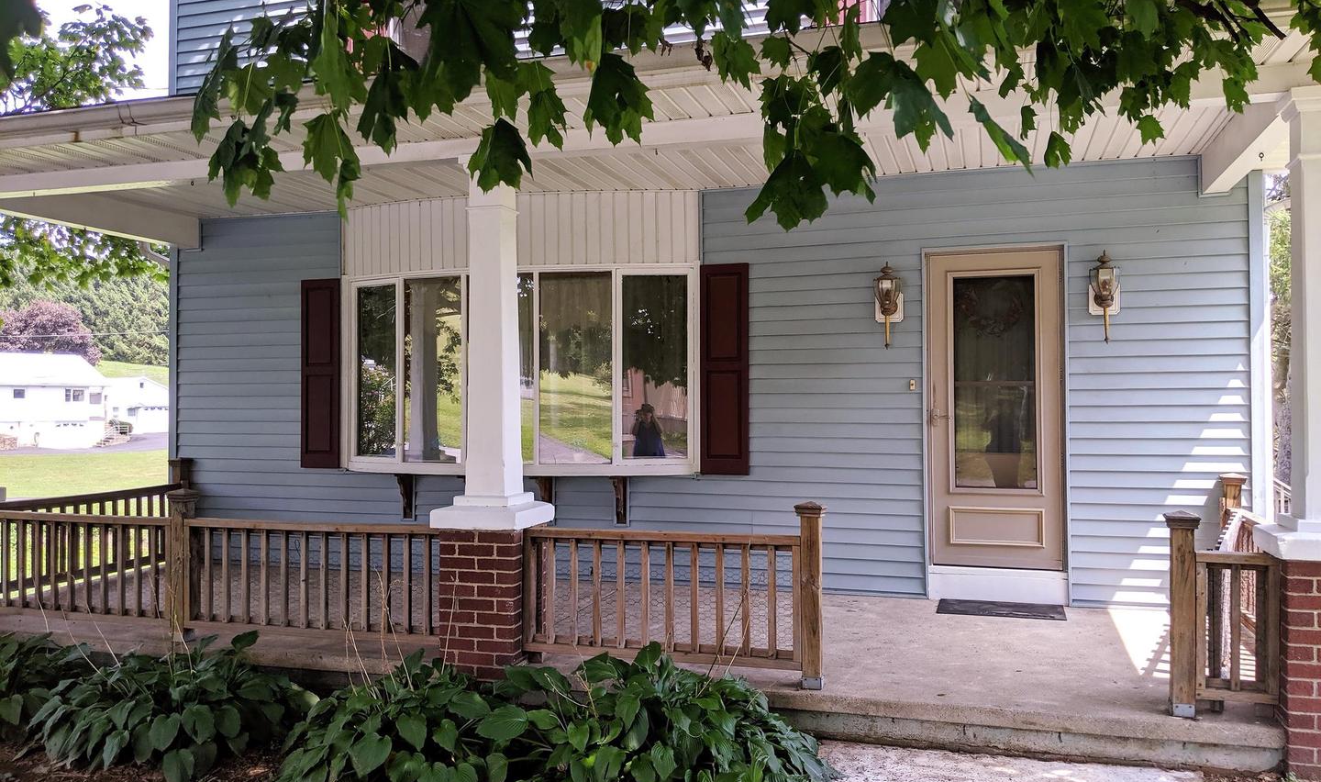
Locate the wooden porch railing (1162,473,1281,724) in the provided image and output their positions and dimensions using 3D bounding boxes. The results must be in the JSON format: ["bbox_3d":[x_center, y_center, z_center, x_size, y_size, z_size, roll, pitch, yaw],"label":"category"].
[{"bbox_3d":[2.758,0.911,5.161,0.720,0.870,2.280,-1,-1,18],"label":"wooden porch railing"}]

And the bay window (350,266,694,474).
[{"bbox_3d":[-1.178,-0.146,7.550,2.934,1.492,0.340,-1,-1,18],"label":"bay window"}]

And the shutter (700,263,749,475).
[{"bbox_3d":[0.453,-0.147,7.174,0.346,1.463,0.035,-1,-1,18],"label":"shutter"}]

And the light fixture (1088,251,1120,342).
[{"bbox_3d":[2.738,-0.573,6.328,0.178,0.570,0.230,-1,-1,18],"label":"light fixture"}]

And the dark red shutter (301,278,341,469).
[{"bbox_3d":[-2.693,-0.138,8.208,0.364,1.498,0.035,-1,-1,18],"label":"dark red shutter"}]

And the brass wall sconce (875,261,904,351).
[{"bbox_3d":[1.488,-0.553,6.739,0.183,0.570,0.230,-1,-1,18],"label":"brass wall sconce"}]

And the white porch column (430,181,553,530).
[{"bbox_3d":[-0.856,-0.244,5.306,0.469,1.848,0.455,-1,-1,18],"label":"white porch column"}]

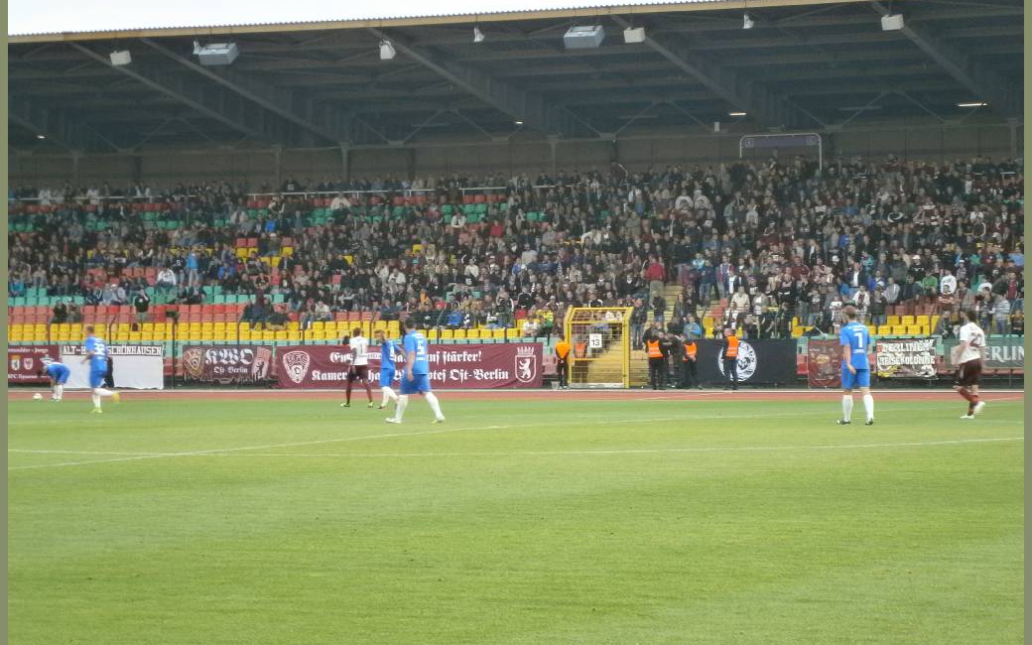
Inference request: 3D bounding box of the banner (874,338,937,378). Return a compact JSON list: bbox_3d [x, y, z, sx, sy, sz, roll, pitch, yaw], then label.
[{"bbox_3d":[11.256,1.051,95.534,1.826,1.101,0.060,0,0,24],"label":"banner"}]

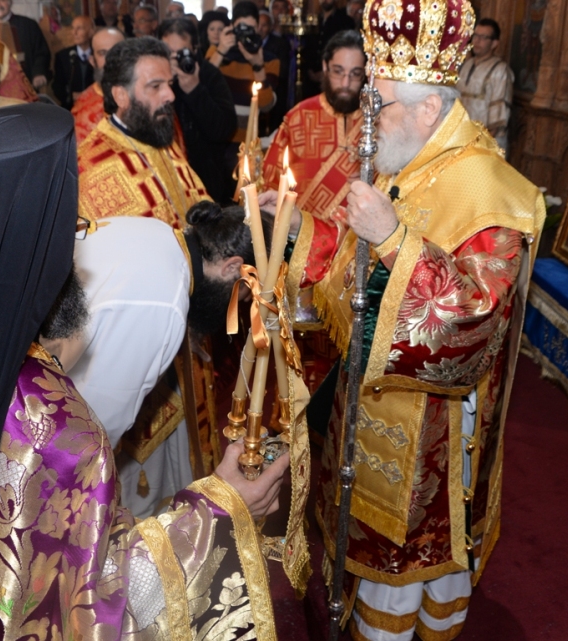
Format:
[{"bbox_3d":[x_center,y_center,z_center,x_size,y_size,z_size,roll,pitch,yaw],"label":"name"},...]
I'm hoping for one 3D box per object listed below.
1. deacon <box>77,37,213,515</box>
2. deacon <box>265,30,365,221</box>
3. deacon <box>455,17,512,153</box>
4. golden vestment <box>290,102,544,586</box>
[{"bbox_3d":[-0.430,0.057,2.310,0.430,1.730,0.600,9,21,25],"label":"deacon"},{"bbox_3d":[0.200,-0.119,2.768,0.580,1.770,0.430,2,19,7],"label":"deacon"},{"bbox_3d":[1.490,-1.314,5.520,0.350,1.730,0.500,-16,25,-39],"label":"deacon"},{"bbox_3d":[0.305,0.092,1.910,0.560,1.220,0.620,-5,19,-15],"label":"golden vestment"}]

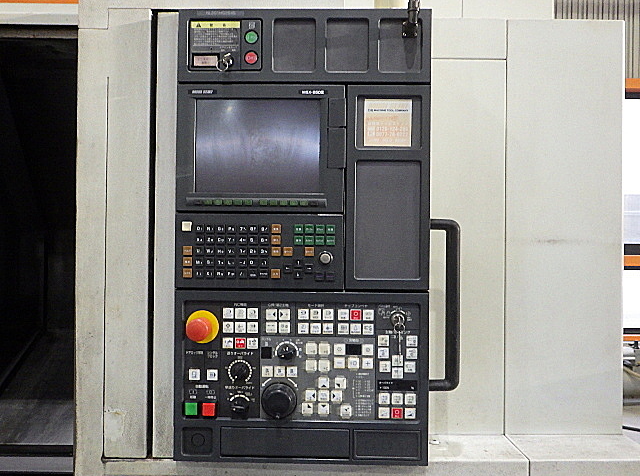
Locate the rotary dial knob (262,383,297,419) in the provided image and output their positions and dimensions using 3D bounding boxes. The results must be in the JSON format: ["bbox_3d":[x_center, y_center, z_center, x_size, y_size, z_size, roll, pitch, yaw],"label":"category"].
[{"bbox_3d":[-0.069,0.283,0.899,0.062,0.062,0.034,1,0,1],"label":"rotary dial knob"}]

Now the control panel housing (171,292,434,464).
[{"bbox_3d":[-0.031,0.246,0.930,0.448,0.305,0.062,1,0,1],"label":"control panel housing"}]

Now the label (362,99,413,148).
[{"bbox_3d":[0.121,-0.203,0.915,0.085,0.085,0.002,1,0,1],"label":"label"}]

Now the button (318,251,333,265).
[{"bbox_3d":[0.011,0.035,0.906,0.025,0.025,0.016,1,0,1],"label":"button"}]

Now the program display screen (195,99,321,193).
[{"bbox_3d":[-0.109,-0.162,0.919,0.223,0.167,0.010,1,0,1],"label":"program display screen"}]

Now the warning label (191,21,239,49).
[{"bbox_3d":[-0.185,-0.360,0.917,0.088,0.049,0.002,1,0,1],"label":"warning label"}]

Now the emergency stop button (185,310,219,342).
[{"bbox_3d":[-0.207,0.158,0.896,0.058,0.058,0.043,1,0,1],"label":"emergency stop button"}]

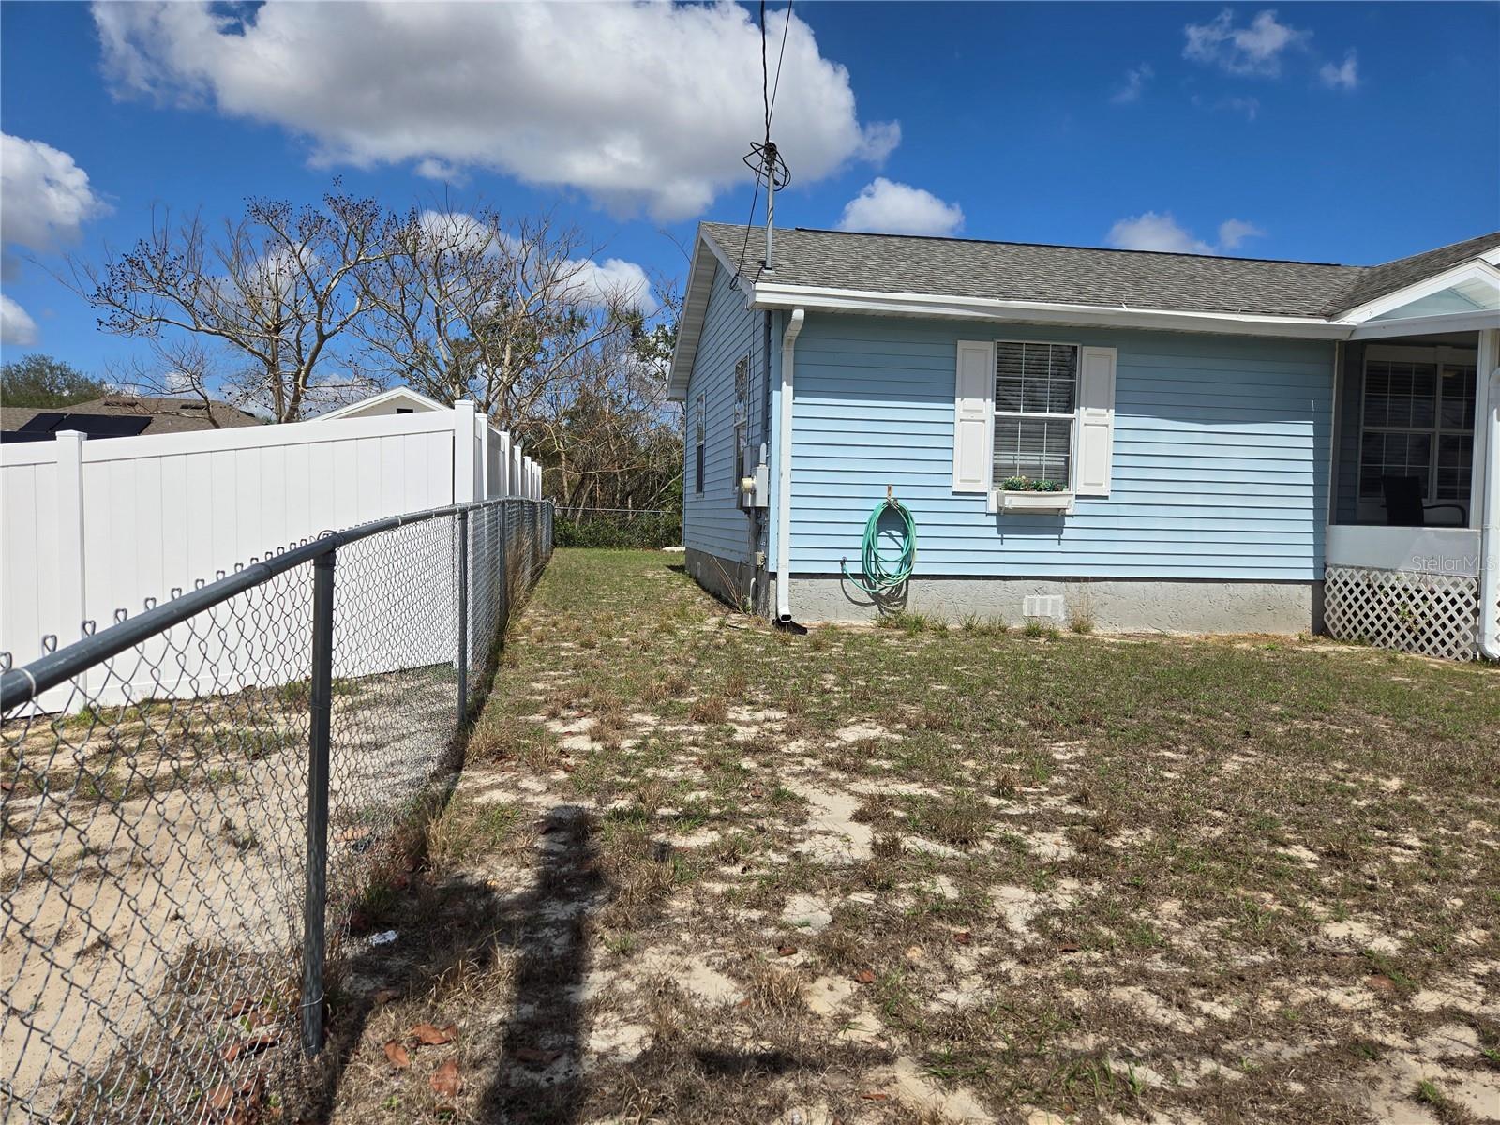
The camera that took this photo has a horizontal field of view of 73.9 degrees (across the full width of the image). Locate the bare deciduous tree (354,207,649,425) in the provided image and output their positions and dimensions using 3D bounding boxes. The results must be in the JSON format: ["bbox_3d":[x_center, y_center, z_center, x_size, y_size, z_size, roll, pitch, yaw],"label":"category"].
[{"bbox_3d":[-5.471,-4.074,22.000,6.200,7.400,5.800,1,3,-14],"label":"bare deciduous tree"}]

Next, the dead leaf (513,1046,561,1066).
[{"bbox_3d":[-0.508,1.182,2.383,0.113,0.028,0.060,1,3,0],"label":"dead leaf"}]

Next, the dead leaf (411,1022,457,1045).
[{"bbox_3d":[-0.783,1.168,2.465,0.110,0.032,0.065,2,3,10],"label":"dead leaf"}]

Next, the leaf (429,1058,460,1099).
[{"bbox_3d":[-0.700,1.186,2.284,0.068,0.030,0.125,1,3,0],"label":"leaf"}]

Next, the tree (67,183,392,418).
[{"bbox_3d":[-11.291,-4.229,22.000,6.500,7.700,6.000,0,3,-27],"label":"tree"}]

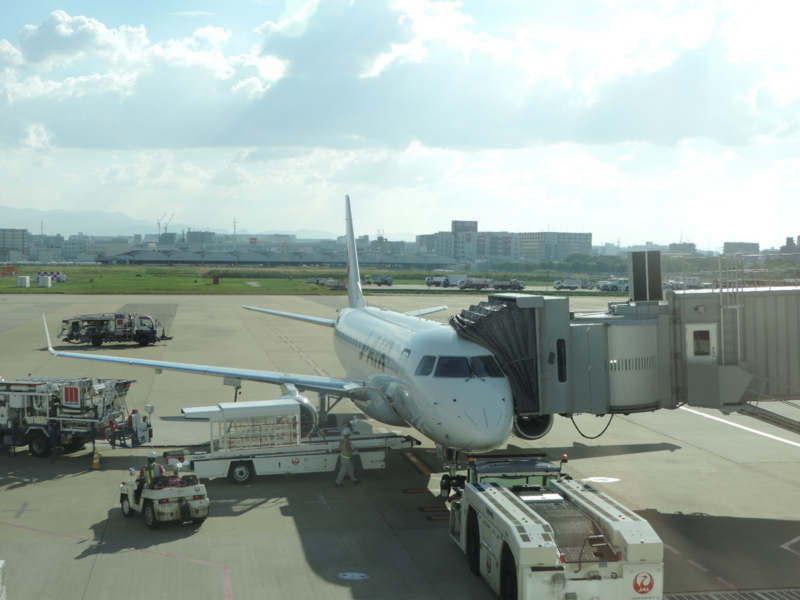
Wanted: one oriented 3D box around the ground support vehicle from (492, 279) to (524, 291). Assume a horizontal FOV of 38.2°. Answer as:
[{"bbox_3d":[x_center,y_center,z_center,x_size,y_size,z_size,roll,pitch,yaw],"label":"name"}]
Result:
[{"bbox_3d":[22.430,-3.342,240.057,6.400,2.250,2.100,0,2,-8],"label":"ground support vehicle"}]

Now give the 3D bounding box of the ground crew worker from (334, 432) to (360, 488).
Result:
[{"bbox_3d":[-1.644,5.069,36.790,0.700,1.720,0.550,-1,3,-32],"label":"ground crew worker"}]

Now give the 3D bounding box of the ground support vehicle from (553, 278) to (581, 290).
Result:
[{"bbox_3d":[35.030,-3.339,242.055,6.000,2.300,2.100,0,2,-8],"label":"ground support vehicle"}]

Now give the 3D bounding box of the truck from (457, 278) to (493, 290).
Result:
[{"bbox_3d":[15.580,-3.361,239.058,6.700,2.250,2.100,0,2,-8],"label":"truck"}]

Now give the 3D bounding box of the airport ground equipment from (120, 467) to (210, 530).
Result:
[{"bbox_3d":[-6.540,5.386,31.938,1.450,1.400,2.750,-1,3,-33],"label":"airport ground equipment"}]

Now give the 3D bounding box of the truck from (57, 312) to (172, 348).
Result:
[{"bbox_3d":[-22.271,2.279,90.778,8.500,2.500,2.100,0,2,-6],"label":"truck"}]

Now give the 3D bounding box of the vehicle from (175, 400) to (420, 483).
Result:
[{"bbox_3d":[-3.522,4.621,38.398,7.800,2.450,2.000,0,2,-14],"label":"vehicle"}]

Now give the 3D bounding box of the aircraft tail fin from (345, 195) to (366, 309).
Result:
[{"bbox_3d":[-2.496,-2.784,63.549,0.500,6.000,6.300,0,2,-9],"label":"aircraft tail fin"}]

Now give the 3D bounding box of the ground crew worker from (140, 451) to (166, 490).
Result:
[{"bbox_3d":[-6.783,4.980,31.785,0.580,1.420,0.800,-1,3,-33],"label":"ground crew worker"}]

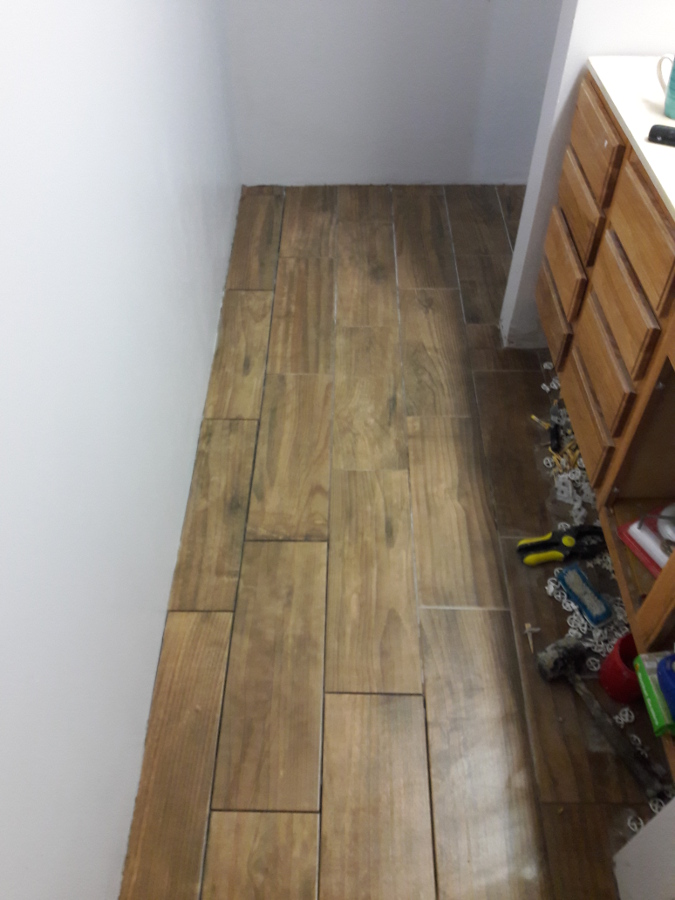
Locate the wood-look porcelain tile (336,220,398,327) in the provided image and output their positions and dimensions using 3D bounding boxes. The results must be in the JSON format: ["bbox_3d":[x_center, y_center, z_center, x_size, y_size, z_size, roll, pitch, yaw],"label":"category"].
[{"bbox_3d":[0.102,-0.622,2.542,0.208,0.010,0.605,1,48,1],"label":"wood-look porcelain tile"}]

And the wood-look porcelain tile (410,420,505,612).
[{"bbox_3d":[0.293,0.135,1.845,0.208,0.010,0.597,1,48,1],"label":"wood-look porcelain tile"}]

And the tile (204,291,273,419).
[{"bbox_3d":[-0.296,-0.305,2.235,0.154,0.010,0.595,1,48,1],"label":"tile"}]

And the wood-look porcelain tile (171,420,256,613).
[{"bbox_3d":[-0.300,0.142,1.839,0.148,0.010,0.596,1,48,1],"label":"wood-look porcelain tile"}]

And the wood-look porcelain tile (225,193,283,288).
[{"bbox_3d":[-0.290,-0.765,2.668,0.160,0.010,0.605,1,48,1],"label":"wood-look porcelain tile"}]

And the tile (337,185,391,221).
[{"bbox_3d":[0.103,-0.945,2.803,0.212,0.010,0.269,1,48,1],"label":"tile"}]

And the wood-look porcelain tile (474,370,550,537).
[{"bbox_3d":[0.508,-0.007,1.998,0.208,0.010,0.605,1,48,1],"label":"wood-look porcelain tile"}]

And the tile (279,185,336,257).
[{"bbox_3d":[-0.108,-0.856,2.724,0.203,0.010,0.493,1,48,1],"label":"tile"}]

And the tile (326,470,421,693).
[{"bbox_3d":[0.081,0.283,1.714,0.202,0.010,0.601,1,48,1],"label":"tile"}]

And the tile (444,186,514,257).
[{"bbox_3d":[0.527,-0.874,2.766,0.208,0.010,0.499,1,48,1],"label":"tile"}]

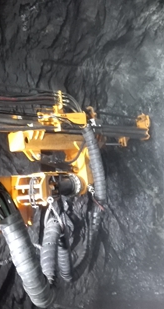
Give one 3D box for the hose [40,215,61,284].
[{"bbox_3d":[-0.347,1.058,4.500,0.170,0.730,0.180,5,0,0],"label":"hose"}]

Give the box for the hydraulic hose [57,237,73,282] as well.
[{"bbox_3d":[-0.194,1.235,4.800,0.140,0.540,0.150,-5,0,0],"label":"hydraulic hose"}]

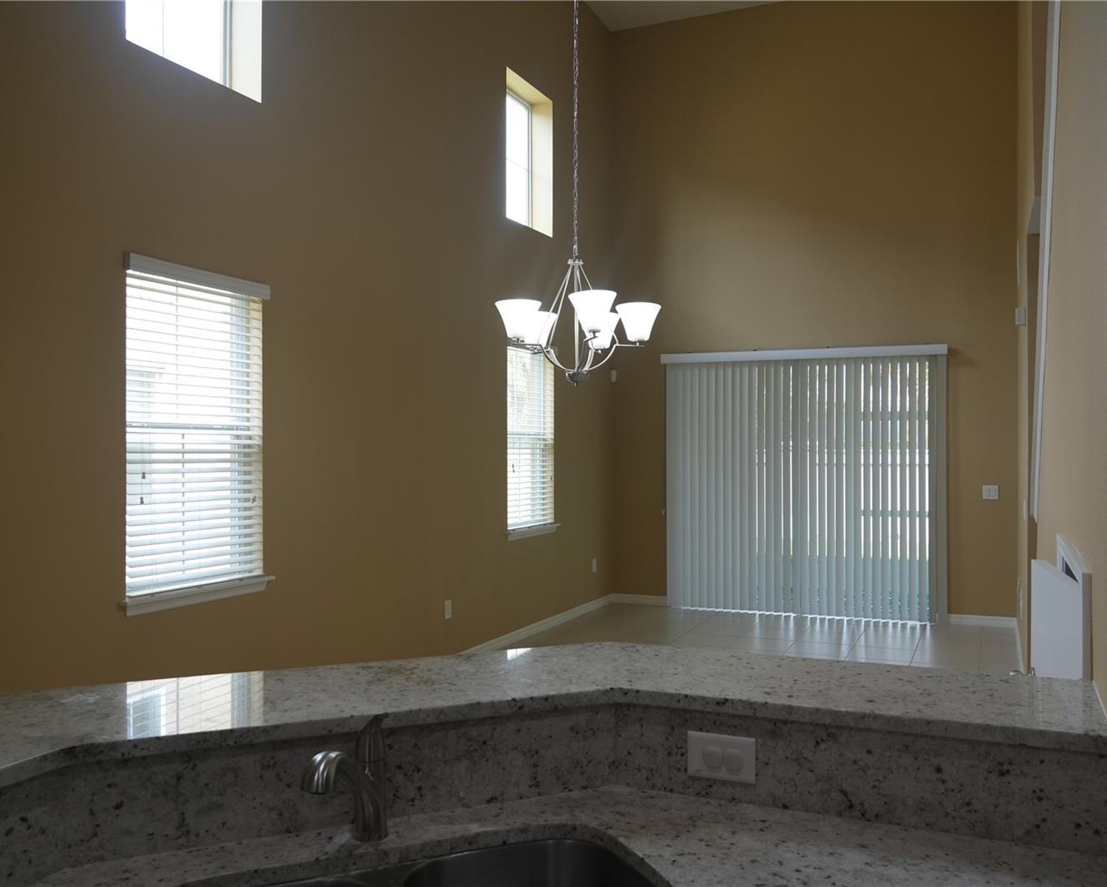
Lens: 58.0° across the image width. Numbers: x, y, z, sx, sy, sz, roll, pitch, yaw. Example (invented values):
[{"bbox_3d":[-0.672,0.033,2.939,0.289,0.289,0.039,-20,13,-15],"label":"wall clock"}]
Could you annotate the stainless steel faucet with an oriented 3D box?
[{"bbox_3d":[-0.324,0.550,1.573,0.060,0.200,0.245,0,0,14],"label":"stainless steel faucet"}]

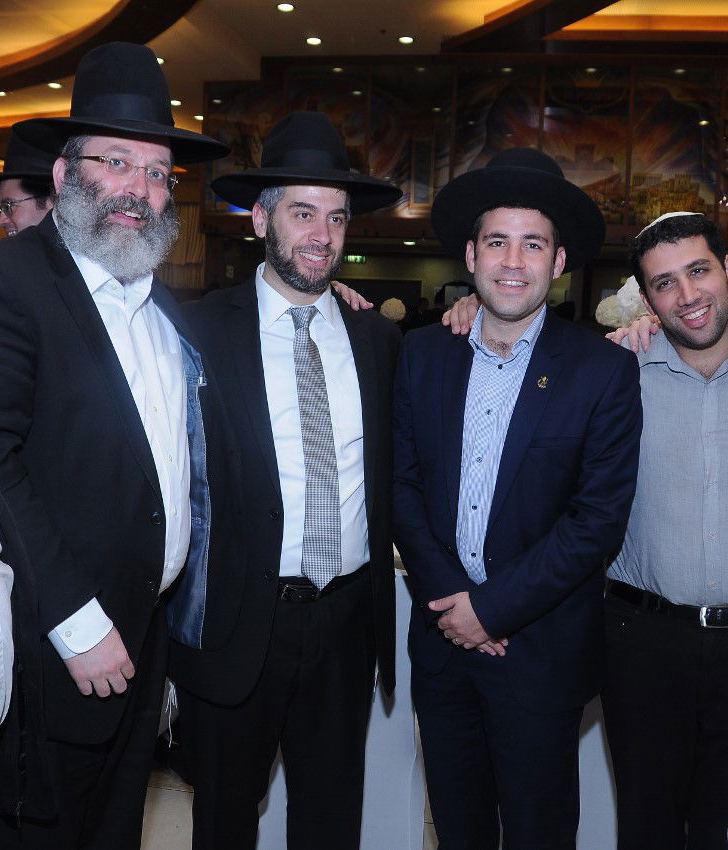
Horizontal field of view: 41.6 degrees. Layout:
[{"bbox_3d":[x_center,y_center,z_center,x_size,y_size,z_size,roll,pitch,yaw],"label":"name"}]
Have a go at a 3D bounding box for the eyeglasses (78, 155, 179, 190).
[{"bbox_3d":[-0.392,-0.405,1.560,0.140,0.042,0.140,5,4,-45],"label":"eyeglasses"}]

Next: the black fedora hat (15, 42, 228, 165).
[{"bbox_3d":[-0.395,-0.530,1.590,0.335,0.155,0.370,3,2,-45],"label":"black fedora hat"}]

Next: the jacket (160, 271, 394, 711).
[{"bbox_3d":[-0.147,0.122,1.780,0.500,0.770,0.310,-1,5,-22],"label":"jacket"}]

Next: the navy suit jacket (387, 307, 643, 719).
[{"bbox_3d":[0.283,0.160,1.780,0.500,0.735,0.330,2,5,14],"label":"navy suit jacket"}]

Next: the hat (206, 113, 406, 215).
[{"bbox_3d":[-0.100,-0.472,1.745,0.338,0.148,0.370,1,1,-29],"label":"hat"}]

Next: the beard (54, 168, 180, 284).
[{"bbox_3d":[-0.393,-0.318,1.530,0.170,0.185,0.140,5,4,-45],"label":"beard"}]

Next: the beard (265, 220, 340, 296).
[{"bbox_3d":[-0.107,-0.287,1.690,0.135,0.135,0.115,1,3,-30],"label":"beard"}]

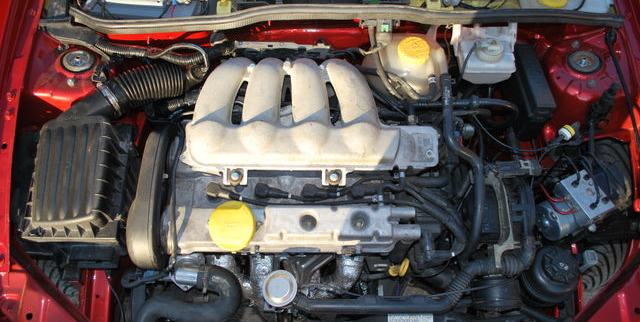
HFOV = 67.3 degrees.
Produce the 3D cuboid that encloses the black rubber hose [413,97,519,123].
[{"bbox_3d":[0.282,-0.096,0.934,0.200,0.035,0.036,0,55,0],"label":"black rubber hose"}]

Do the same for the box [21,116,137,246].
[{"bbox_3d":[-0.471,0.041,0.948,0.182,0.105,0.235,0,68,0],"label":"box"}]

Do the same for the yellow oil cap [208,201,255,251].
[{"bbox_3d":[-0.150,0.111,0.812,0.075,0.036,0.075,0,65,0],"label":"yellow oil cap"}]

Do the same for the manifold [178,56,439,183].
[{"bbox_3d":[-0.016,-0.068,0.884,0.430,0.150,0.245,0,57,0],"label":"manifold"}]

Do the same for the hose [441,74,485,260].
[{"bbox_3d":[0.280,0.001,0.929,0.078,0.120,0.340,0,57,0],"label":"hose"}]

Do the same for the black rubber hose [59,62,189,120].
[{"bbox_3d":[-0.395,-0.142,0.965,0.235,0.090,0.105,-17,58,-11],"label":"black rubber hose"}]

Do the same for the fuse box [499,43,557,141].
[{"bbox_3d":[0.441,-0.150,1.040,0.045,0.100,0.190,0,55,0],"label":"fuse box"}]

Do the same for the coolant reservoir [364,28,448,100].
[{"bbox_3d":[0.183,-0.195,1.028,0.170,0.160,0.145,0,57,0],"label":"coolant reservoir"}]

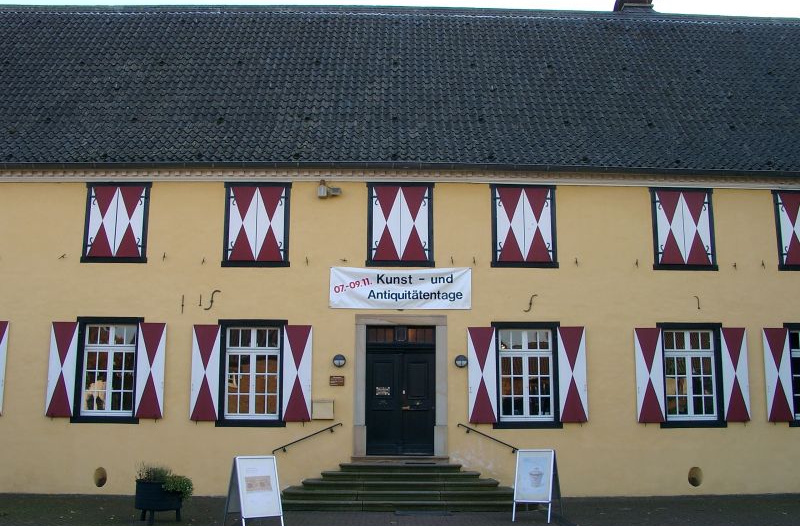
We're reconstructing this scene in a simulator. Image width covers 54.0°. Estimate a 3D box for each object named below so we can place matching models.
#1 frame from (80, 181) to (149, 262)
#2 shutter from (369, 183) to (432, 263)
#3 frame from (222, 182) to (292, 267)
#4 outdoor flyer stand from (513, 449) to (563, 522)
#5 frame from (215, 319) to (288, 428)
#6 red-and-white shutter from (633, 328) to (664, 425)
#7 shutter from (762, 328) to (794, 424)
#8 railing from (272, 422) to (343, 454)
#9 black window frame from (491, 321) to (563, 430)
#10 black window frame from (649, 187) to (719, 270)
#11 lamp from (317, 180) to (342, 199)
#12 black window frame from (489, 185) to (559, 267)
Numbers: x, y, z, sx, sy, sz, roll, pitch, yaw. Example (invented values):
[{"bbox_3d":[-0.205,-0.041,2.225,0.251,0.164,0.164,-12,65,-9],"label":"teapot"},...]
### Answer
[{"bbox_3d":[-5.990,-0.857,16.636,1.383,1.732,0.150,0,-9,-1],"label":"frame"},{"bbox_3d":[0.016,-0.836,16.726,1.192,1.609,0.060,0,-9,-1],"label":"shutter"},{"bbox_3d":[-3.188,-0.847,17.618,1.515,1.924,0.130,1,-9,-1],"label":"frame"},{"bbox_3d":[2.407,3.860,13.755,0.634,1.159,0.930,-3,-10,23],"label":"outdoor flyer stand"},{"bbox_3d":[-3.041,2.274,16.188,1.435,2.173,0.150,0,-9,-1],"label":"frame"},{"bbox_3d":[5.211,2.336,16.312,0.555,1.948,0.050,0,-9,-1],"label":"red-and-white shutter"},{"bbox_3d":[8.280,2.450,17.206,0.563,2.025,0.060,1,-9,-1],"label":"shutter"},{"bbox_3d":[-1.876,3.565,15.952,1.408,0.609,0.100,0,-9,-1],"label":"railing"},{"bbox_3d":[2.639,2.325,16.293,1.433,2.180,0.150,0,-9,-1],"label":"black window frame"},{"bbox_3d":[6.089,-0.726,16.856,1.389,1.803,0.150,0,-9,-1],"label":"black window frame"},{"bbox_3d":[-1.559,-1.603,17.595,0.532,0.422,0.300,1,-9,-1],"label":"lamp"},{"bbox_3d":[2.662,-0.787,16.797,1.428,1.804,0.150,0,-9,-1],"label":"black window frame"}]

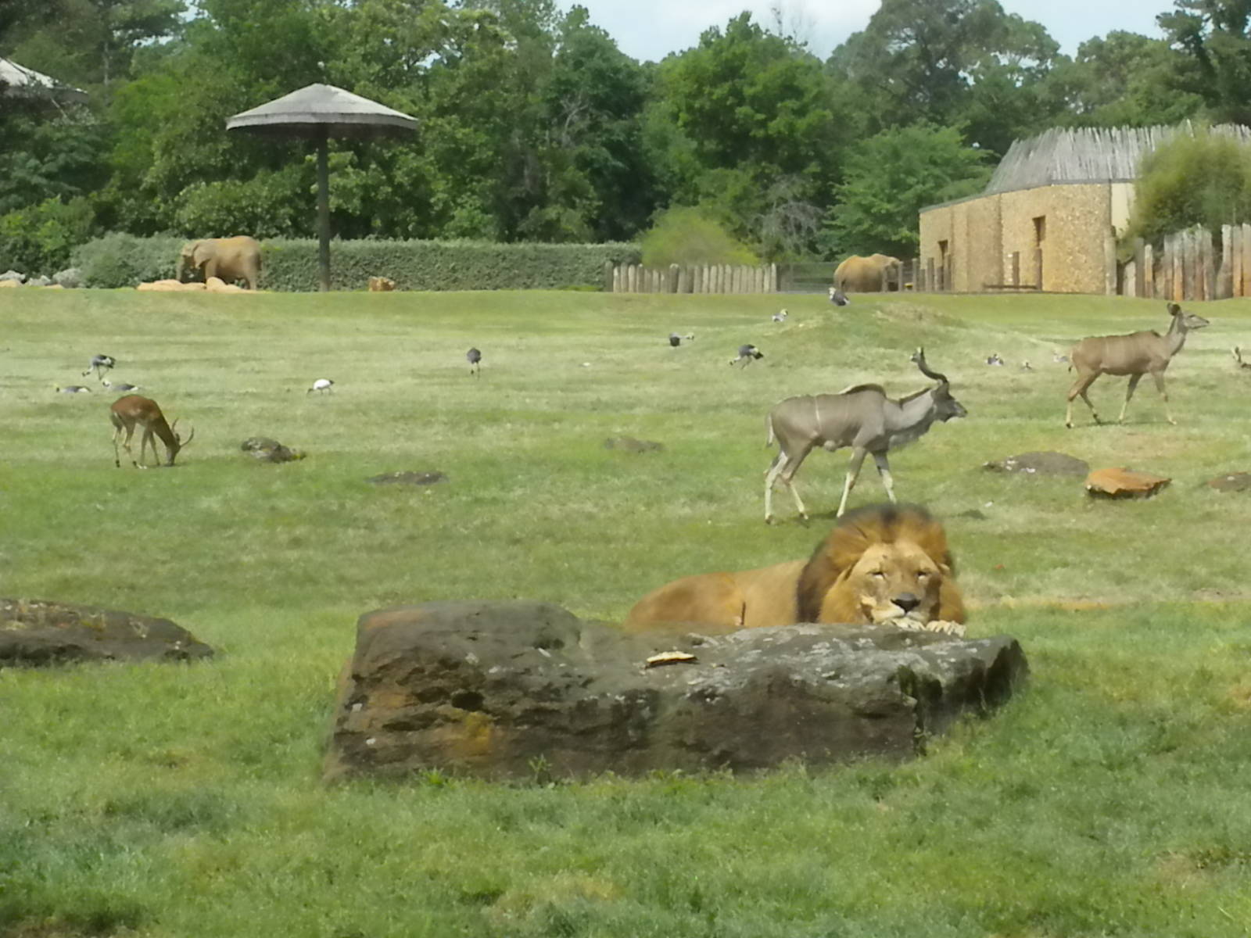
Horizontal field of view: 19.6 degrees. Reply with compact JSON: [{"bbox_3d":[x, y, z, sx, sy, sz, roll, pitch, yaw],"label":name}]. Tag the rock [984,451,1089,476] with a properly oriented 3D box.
[{"bbox_3d":[4.776,-0.064,42.000,1.200,0.270,0.800,0,3,0],"label":"rock"}]

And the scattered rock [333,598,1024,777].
[{"bbox_3d":[0.124,0.722,12.100,2.200,0.460,1.350,-1,3,-10],"label":"scattered rock"}]

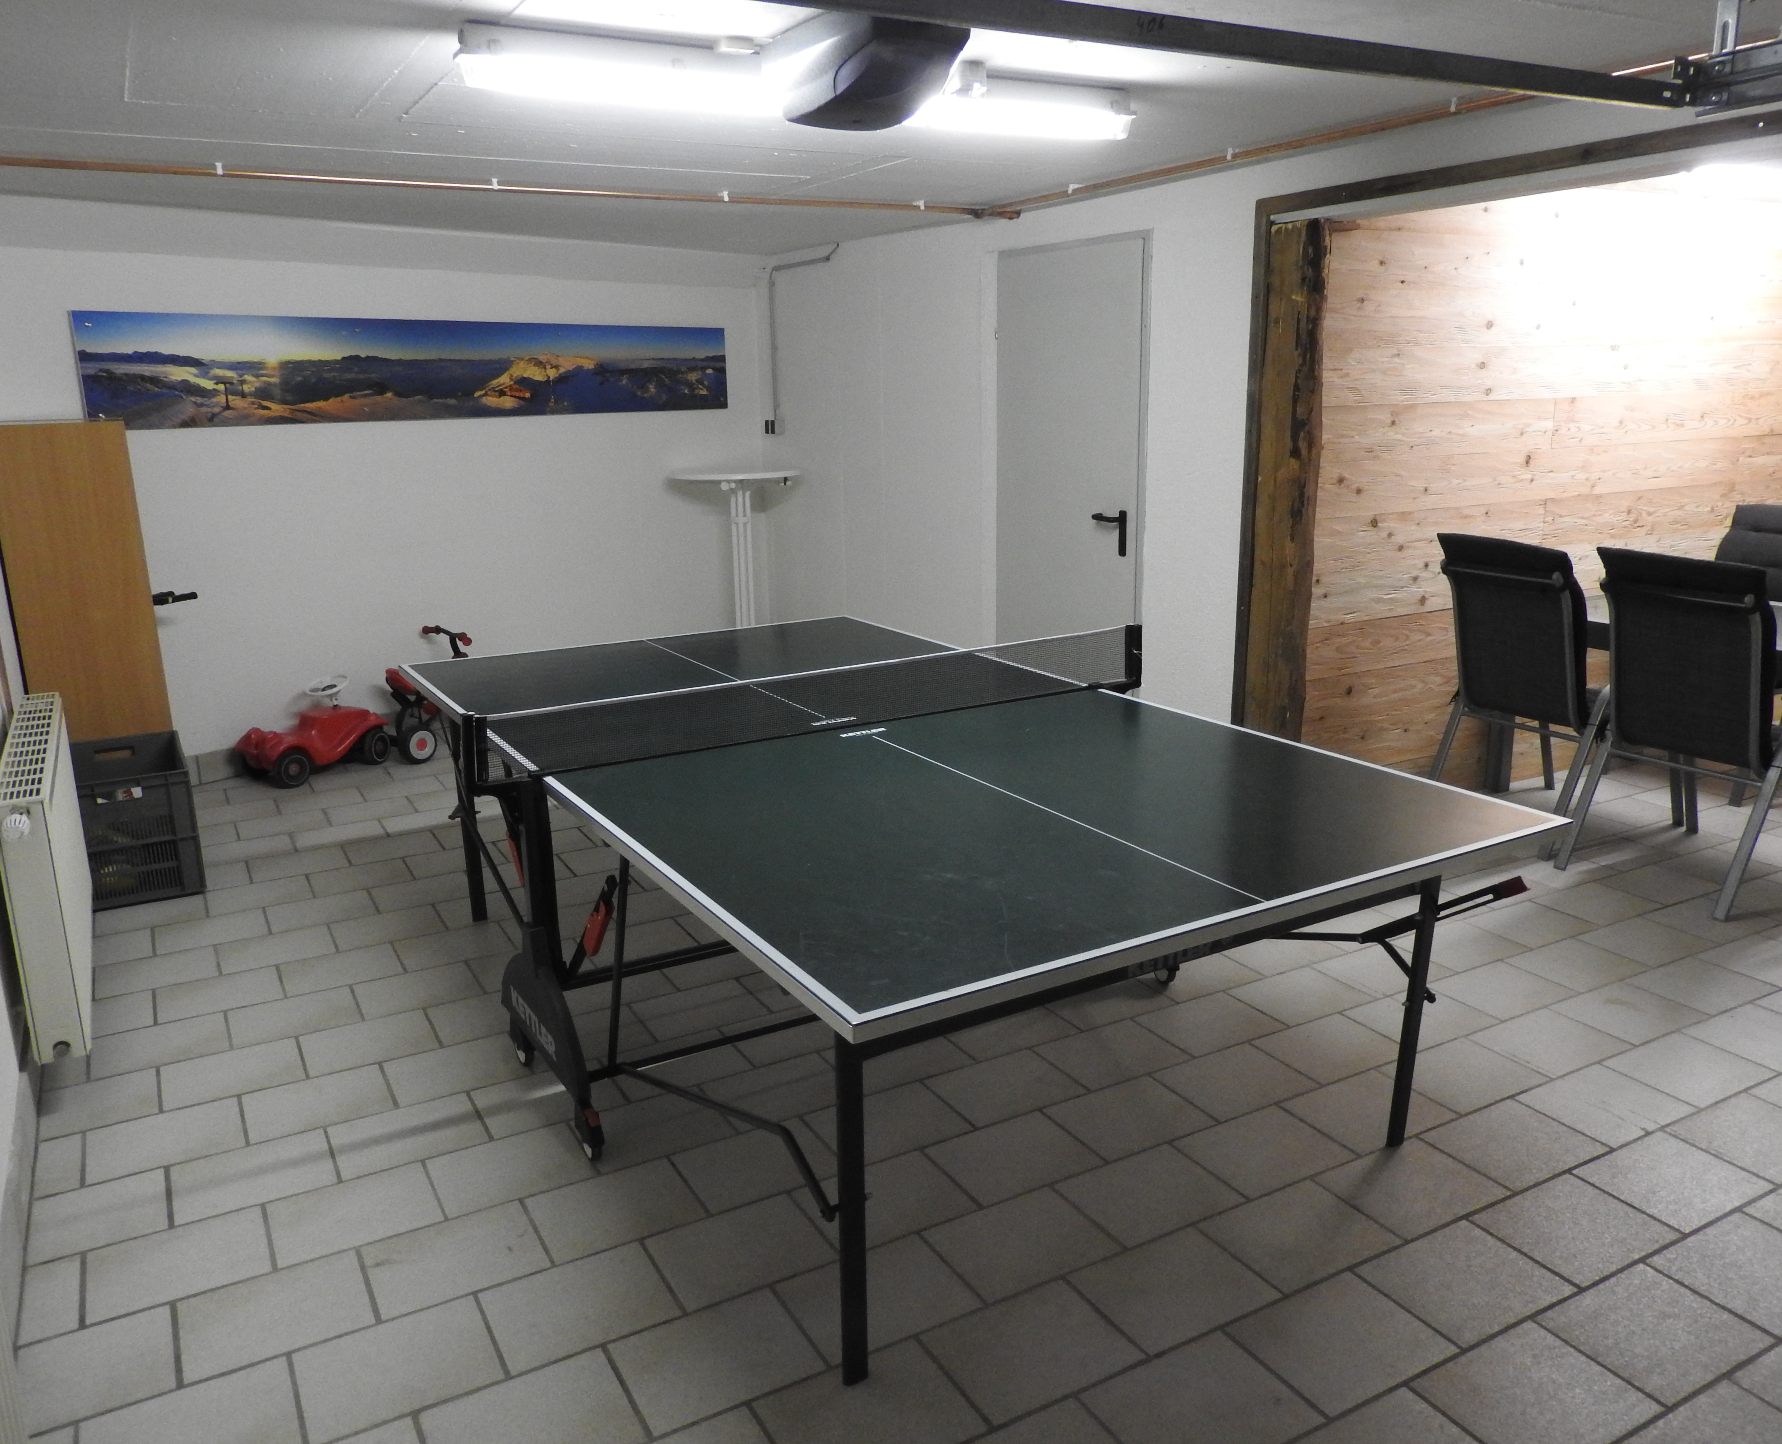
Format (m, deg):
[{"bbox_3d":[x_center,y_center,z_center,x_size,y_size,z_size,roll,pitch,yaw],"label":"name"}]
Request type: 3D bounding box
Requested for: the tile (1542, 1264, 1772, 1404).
[{"bbox_3d":[1.281,1.025,2.241,0.299,0.010,0.236,-8,16,-28],"label":"tile"}]

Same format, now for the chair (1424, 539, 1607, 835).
[{"bbox_3d":[2.351,-0.138,4.672,0.790,1.025,0.570,-7,16,-25],"label":"chair"}]

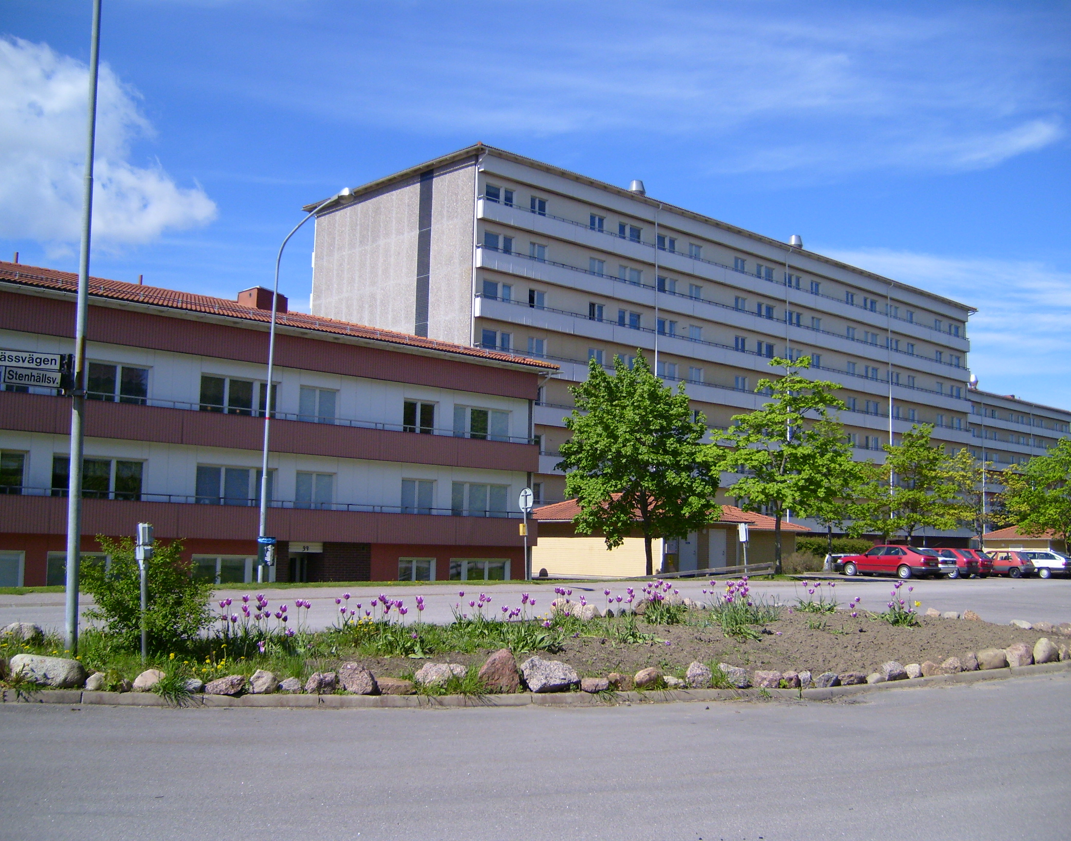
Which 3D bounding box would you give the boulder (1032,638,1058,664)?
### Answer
[{"bbox_3d":[6.563,2.954,14.590,0.340,0.350,0.320,7,-8,-41],"label":"boulder"}]

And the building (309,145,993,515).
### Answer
[{"bbox_3d":[11.860,-0.890,87.687,57.400,23.500,18.300,7,-8,-42],"label":"building"}]

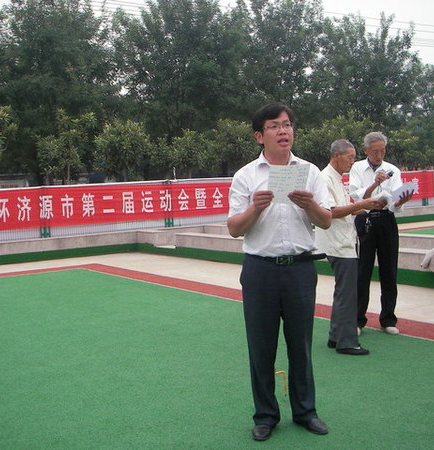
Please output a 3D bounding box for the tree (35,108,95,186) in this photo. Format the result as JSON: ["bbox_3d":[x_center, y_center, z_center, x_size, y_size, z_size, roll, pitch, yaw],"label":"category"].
[{"bbox_3d":[-3.556,-1.151,15.904,1.450,3.298,1.450,-5,4,-31],"label":"tree"}]

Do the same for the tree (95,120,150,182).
[{"bbox_3d":[-2.266,-1.117,16.396,1.450,3.046,1.450,-5,4,-31],"label":"tree"}]

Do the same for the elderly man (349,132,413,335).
[{"bbox_3d":[1.370,0.067,5.582,0.540,1.702,0.420,-3,4,-5],"label":"elderly man"}]

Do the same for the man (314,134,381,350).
[{"bbox_3d":[1.050,0.160,5.002,0.550,1.621,0.480,-1,4,25],"label":"man"}]

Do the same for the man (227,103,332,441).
[{"bbox_3d":[0.332,0.245,3.352,0.550,1.727,0.420,-3,4,-2],"label":"man"}]

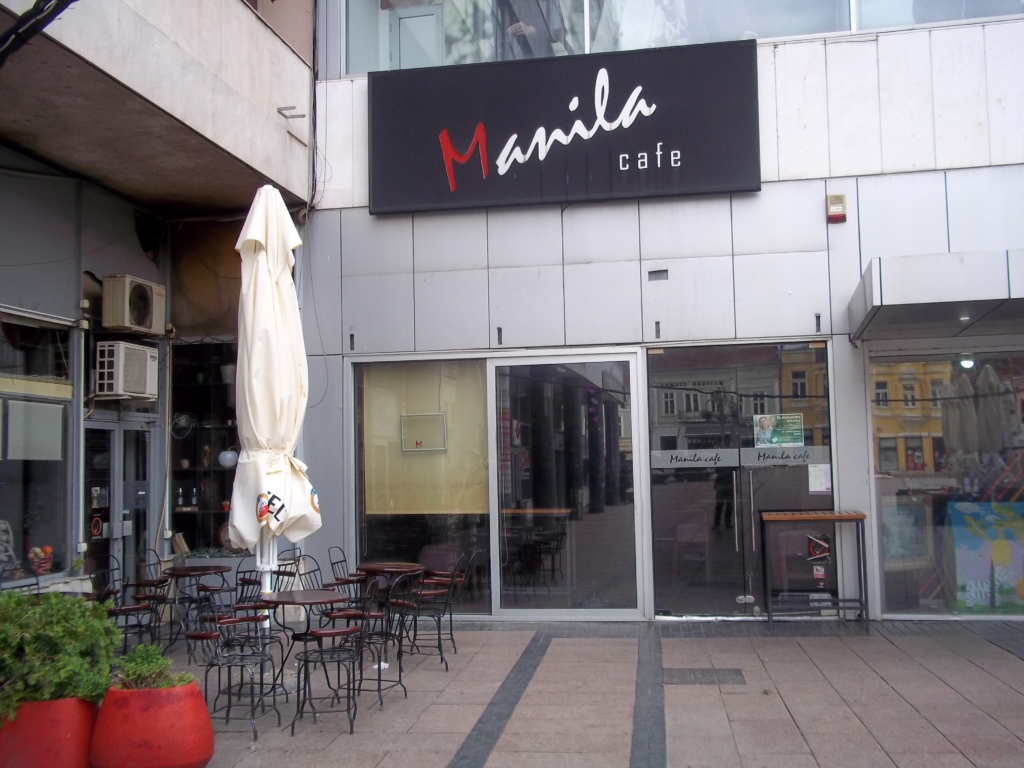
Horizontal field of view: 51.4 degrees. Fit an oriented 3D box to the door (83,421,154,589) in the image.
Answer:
[{"bbox_3d":[-3.882,1.398,10.554,0.070,1.960,1.380,-2,-4,7],"label":"door"}]

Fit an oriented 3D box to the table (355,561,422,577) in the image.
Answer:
[{"bbox_3d":[-1.011,1.911,8.894,0.610,0.750,0.610,-2,-4,7],"label":"table"}]

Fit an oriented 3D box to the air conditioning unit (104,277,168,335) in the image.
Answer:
[{"bbox_3d":[-3.773,-0.769,10.646,0.260,0.520,0.810,-2,-4,7],"label":"air conditioning unit"}]

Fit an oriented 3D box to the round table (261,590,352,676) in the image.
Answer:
[{"bbox_3d":[-1.367,1.779,7.036,0.595,0.750,0.595,-1,-4,0],"label":"round table"}]

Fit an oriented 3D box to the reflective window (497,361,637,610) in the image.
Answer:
[{"bbox_3d":[0.558,1.019,10.811,1.584,2.689,0.090,-2,-4,10],"label":"reflective window"}]

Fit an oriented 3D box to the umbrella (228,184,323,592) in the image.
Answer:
[{"bbox_3d":[-1.819,0.342,8.047,0.700,3.720,0.700,-2,-4,7],"label":"umbrella"}]

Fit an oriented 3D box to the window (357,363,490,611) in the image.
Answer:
[{"bbox_3d":[-0.940,1.056,11.082,1.461,2.653,0.090,-2,-4,10],"label":"window"}]

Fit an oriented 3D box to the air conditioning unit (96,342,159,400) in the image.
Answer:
[{"bbox_3d":[-3.774,-0.121,10.464,0.260,0.510,0.790,-2,-4,7],"label":"air conditioning unit"}]

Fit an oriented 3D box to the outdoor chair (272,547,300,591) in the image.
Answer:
[{"bbox_3d":[-2.192,1.907,9.514,0.520,0.900,0.560,-3,-4,19],"label":"outdoor chair"}]

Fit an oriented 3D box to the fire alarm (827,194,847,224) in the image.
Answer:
[{"bbox_3d":[3.204,-1.725,10.473,0.185,0.280,0.080,-2,-4,10],"label":"fire alarm"}]

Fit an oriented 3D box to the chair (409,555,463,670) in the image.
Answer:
[{"bbox_3d":[-0.626,1.799,8.494,0.530,0.885,0.500,-1,-4,2],"label":"chair"}]

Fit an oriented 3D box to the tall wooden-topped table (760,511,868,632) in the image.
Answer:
[{"bbox_3d":[2.821,1.750,9.942,0.910,1.045,0.520,-2,-4,10],"label":"tall wooden-topped table"}]

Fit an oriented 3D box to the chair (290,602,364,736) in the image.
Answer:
[{"bbox_3d":[-1.106,1.695,6.717,0.520,0.900,0.570,-1,-4,-1],"label":"chair"}]

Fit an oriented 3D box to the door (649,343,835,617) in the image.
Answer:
[{"bbox_3d":[2.259,0.940,10.547,1.802,2.712,0.080,-2,-4,10],"label":"door"}]

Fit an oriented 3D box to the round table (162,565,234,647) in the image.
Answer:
[{"bbox_3d":[-2.656,1.945,8.992,0.595,0.750,0.595,-1,-4,0],"label":"round table"}]

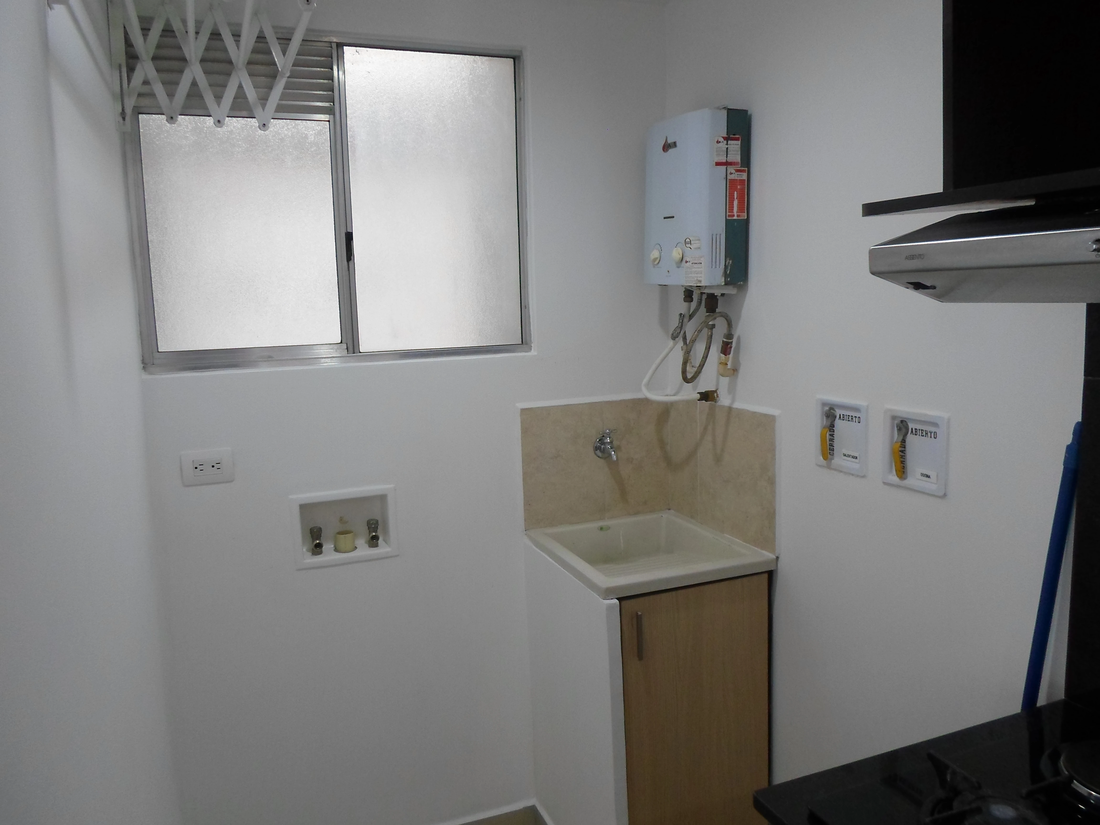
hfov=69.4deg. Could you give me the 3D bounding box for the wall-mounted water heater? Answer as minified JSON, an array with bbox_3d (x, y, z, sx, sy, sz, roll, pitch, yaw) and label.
[{"bbox_3d":[0.353,-0.525,1.991,0.123,0.408,0.290,-5,11,-25],"label":"wall-mounted water heater"}]

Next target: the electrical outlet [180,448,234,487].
[{"bbox_3d":[-0.821,0.132,1.904,0.115,0.081,0.012,-4,8,-20],"label":"electrical outlet"}]

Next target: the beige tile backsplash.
[{"bbox_3d":[0.231,0.169,2.035,0.459,0.345,0.518,-4,8,-20],"label":"beige tile backsplash"}]

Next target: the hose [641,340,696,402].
[{"bbox_3d":[0.296,-0.116,2.043,0.158,0.162,0.078,-4,8,-20],"label":"hose"}]

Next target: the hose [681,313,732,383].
[{"bbox_3d":[0.393,-0.165,2.047,0.080,0.183,0.200,-4,8,-20],"label":"hose"}]

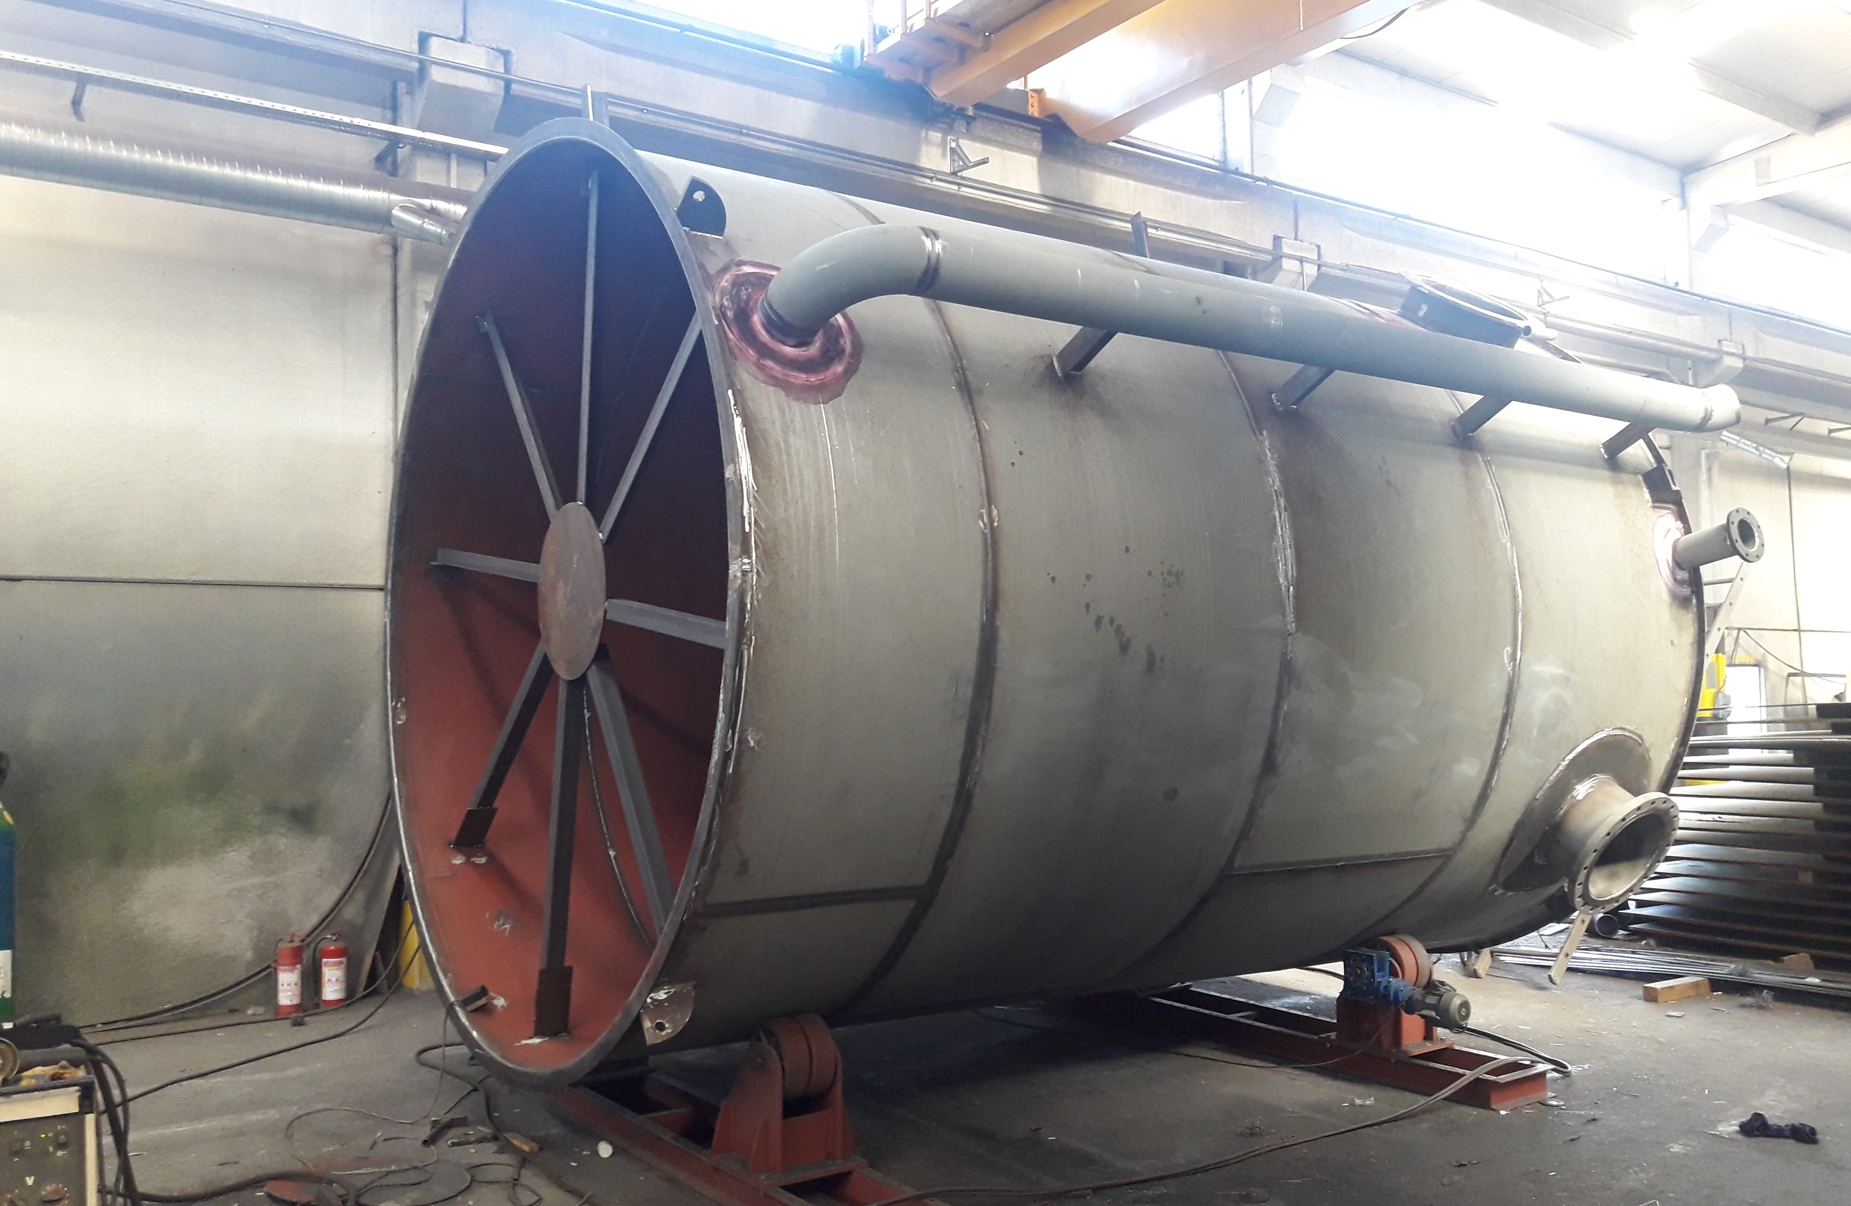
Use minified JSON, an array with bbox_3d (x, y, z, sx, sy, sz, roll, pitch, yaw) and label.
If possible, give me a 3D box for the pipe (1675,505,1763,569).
[{"bbox_3d":[3.886,-0.289,7.383,0.285,0.285,0.337,2,-15,-35],"label":"pipe"}]

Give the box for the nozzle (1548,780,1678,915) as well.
[{"bbox_3d":[3.258,1.124,7.211,0.690,0.690,0.309,1,29,-35],"label":"nozzle"}]

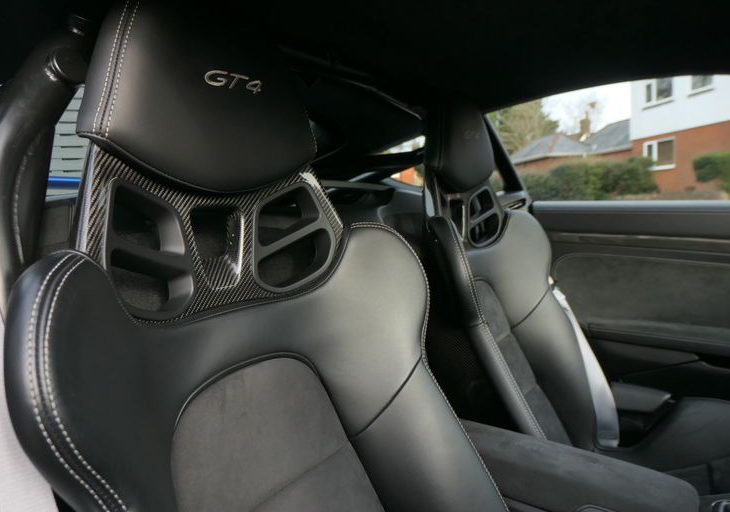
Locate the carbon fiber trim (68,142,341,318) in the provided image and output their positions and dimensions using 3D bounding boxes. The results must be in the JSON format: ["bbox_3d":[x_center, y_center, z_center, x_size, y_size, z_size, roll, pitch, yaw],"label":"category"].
[{"bbox_3d":[-0.178,-0.023,0.658,0.074,0.193,0.405,2,6,34],"label":"carbon fiber trim"}]

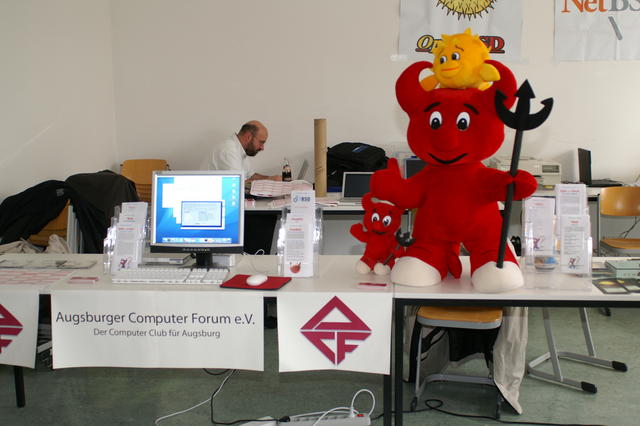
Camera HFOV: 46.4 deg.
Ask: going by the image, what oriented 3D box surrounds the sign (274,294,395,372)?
[{"bbox_3d":[0.059,0.455,2.812,0.428,0.315,0.030,0,7,5],"label":"sign"}]

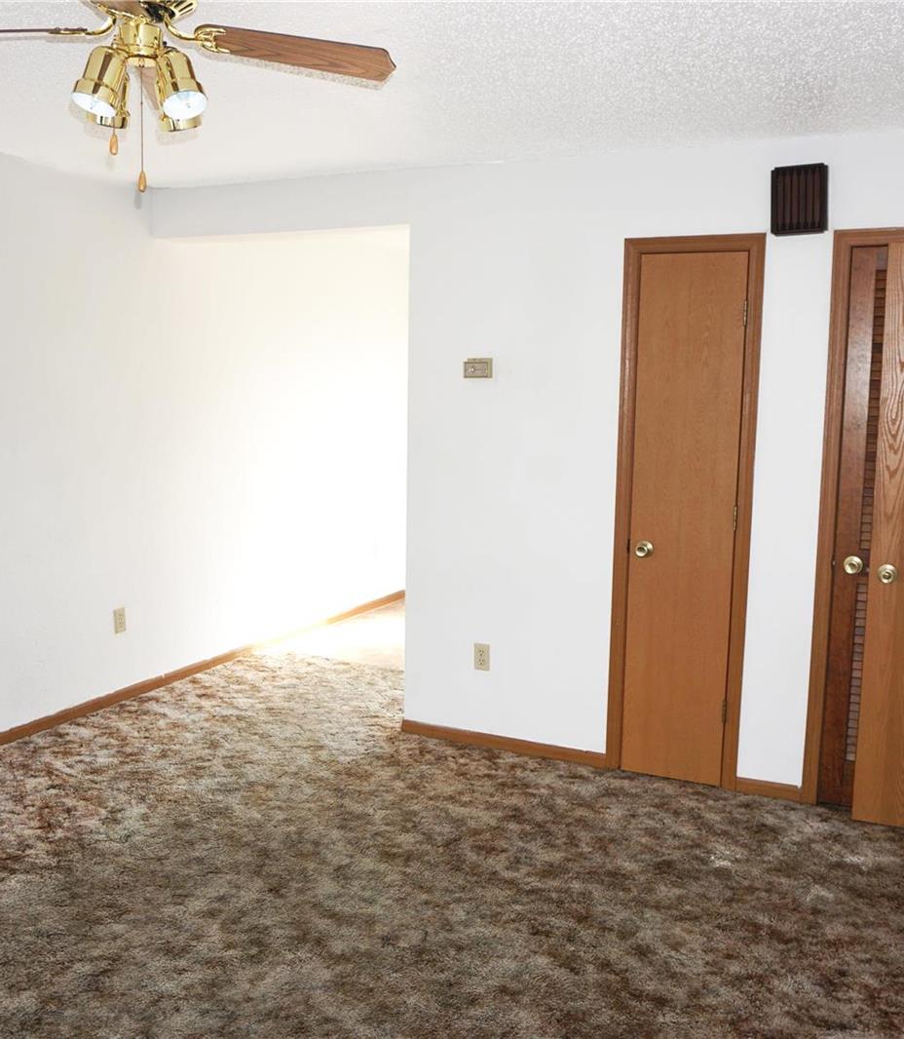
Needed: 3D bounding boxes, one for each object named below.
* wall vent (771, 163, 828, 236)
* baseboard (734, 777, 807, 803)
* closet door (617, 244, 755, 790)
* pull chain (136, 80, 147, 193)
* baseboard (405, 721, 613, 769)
[{"bbox_3d":[1.238,-1.135,3.699,0.192,0.242,0.025,4,8,26],"label":"wall vent"},{"bbox_3d":[1.210,1.032,3.969,0.240,0.057,0.013,4,8,26],"label":"baseboard"},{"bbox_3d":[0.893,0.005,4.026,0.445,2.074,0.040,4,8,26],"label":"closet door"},{"bbox_3d":[-0.629,-0.782,2.110,0.017,0.235,0.017,4,8,26],"label":"pull chain"},{"bbox_3d":[0.206,0.958,4.463,0.951,0.056,0.013,4,8,26],"label":"baseboard"}]

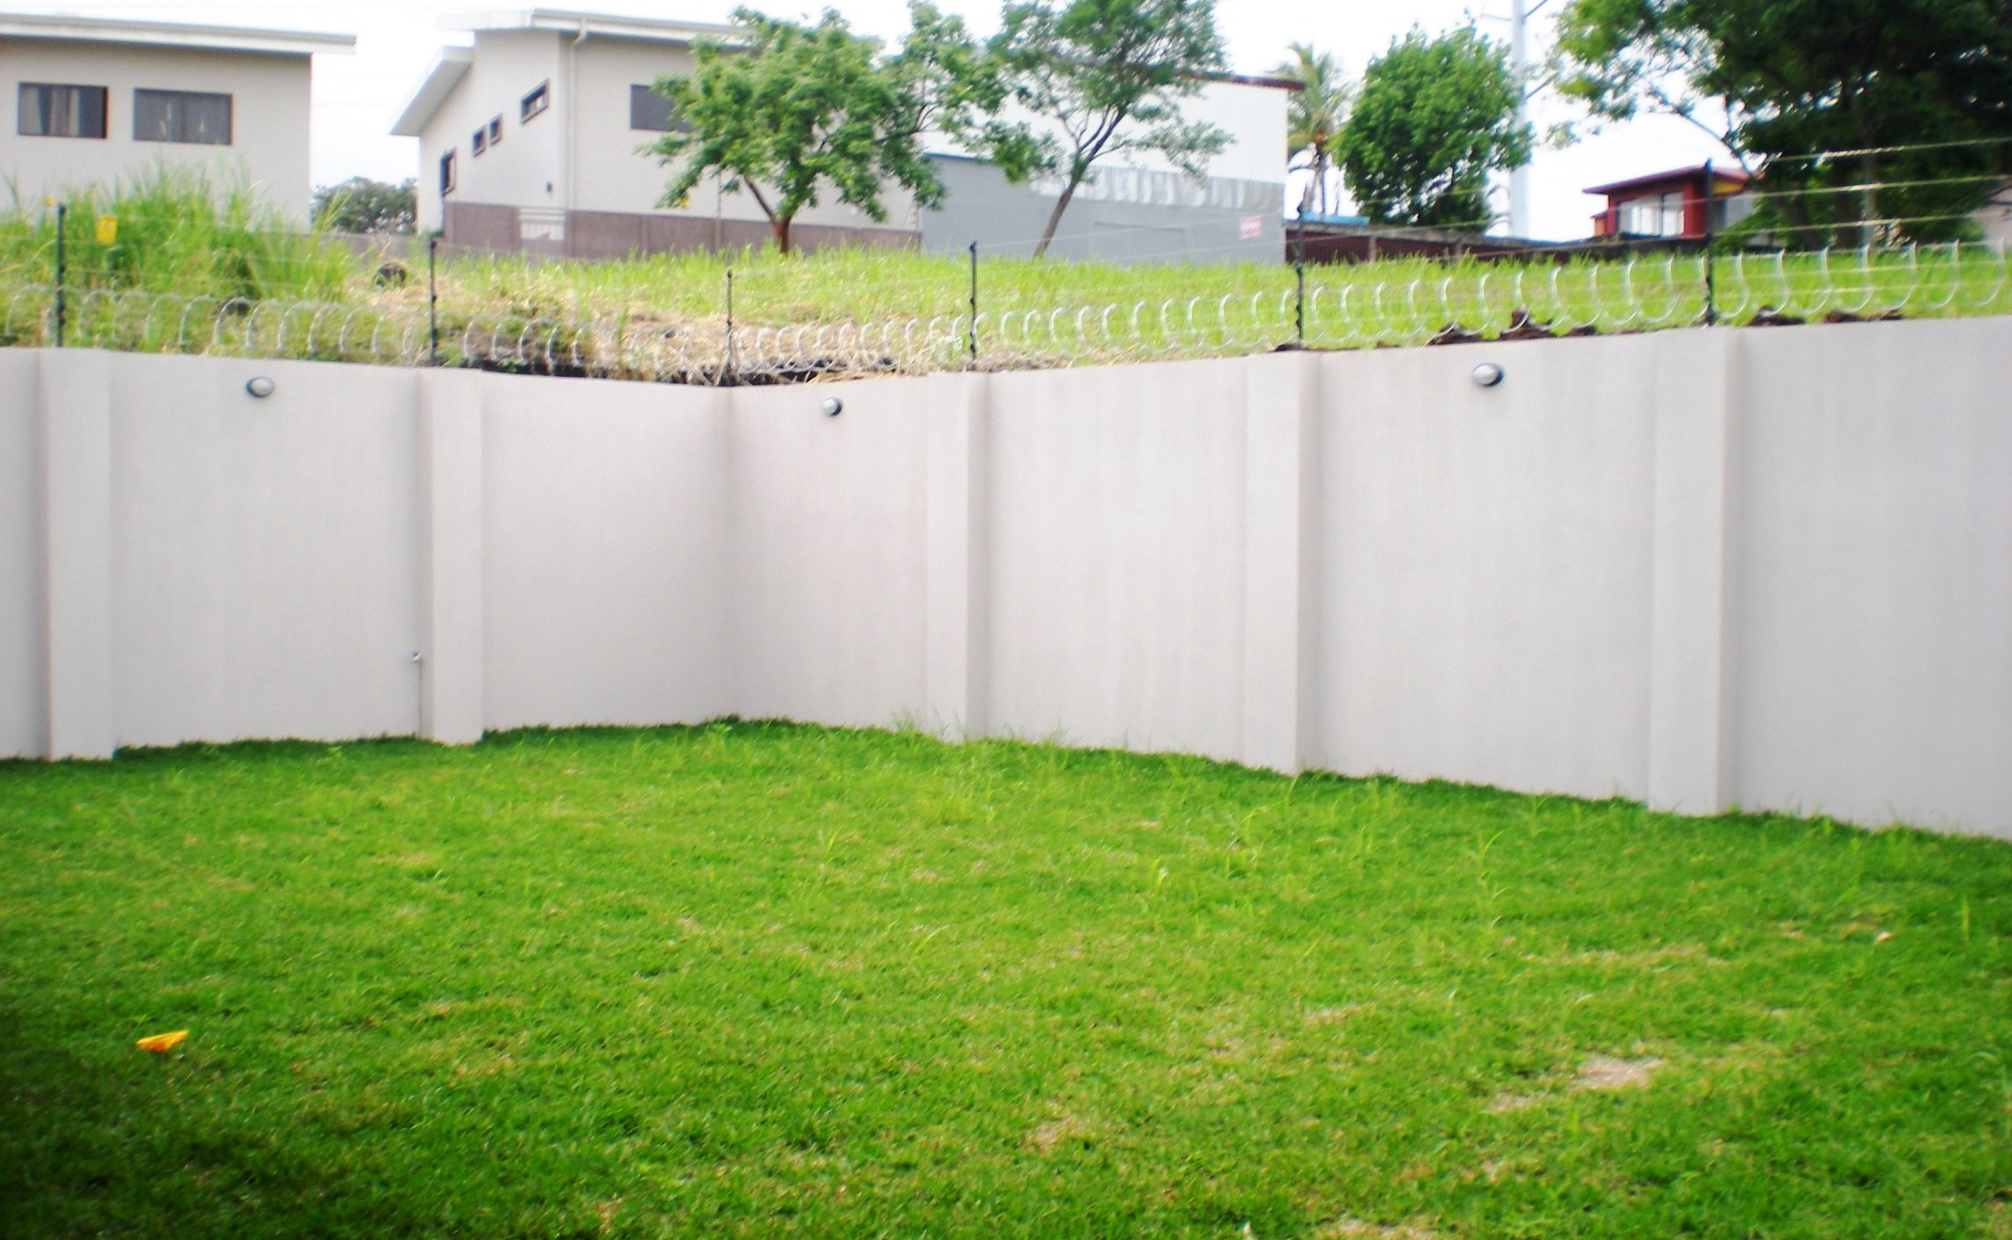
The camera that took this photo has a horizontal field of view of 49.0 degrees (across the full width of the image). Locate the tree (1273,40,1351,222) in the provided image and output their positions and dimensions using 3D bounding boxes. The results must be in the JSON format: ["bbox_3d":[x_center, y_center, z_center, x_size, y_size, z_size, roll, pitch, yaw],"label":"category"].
[{"bbox_3d":[12.500,-19.500,90.000,3.600,8.000,3.600,0,2,0],"label":"tree"}]

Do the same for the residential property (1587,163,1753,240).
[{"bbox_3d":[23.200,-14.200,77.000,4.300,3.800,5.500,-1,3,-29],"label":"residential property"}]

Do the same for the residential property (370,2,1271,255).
[{"bbox_3d":[-4.500,-10.800,56.000,18.500,6.900,15.000,-1,3,-25],"label":"residential property"}]

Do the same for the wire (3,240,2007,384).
[{"bbox_3d":[-0.200,-2.100,16.000,12.800,0.500,5.000,1,2,14],"label":"wire"}]

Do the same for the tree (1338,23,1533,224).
[{"bbox_3d":[12.700,-14.200,65.000,5.500,6.300,5.300,0,2,0],"label":"tree"}]

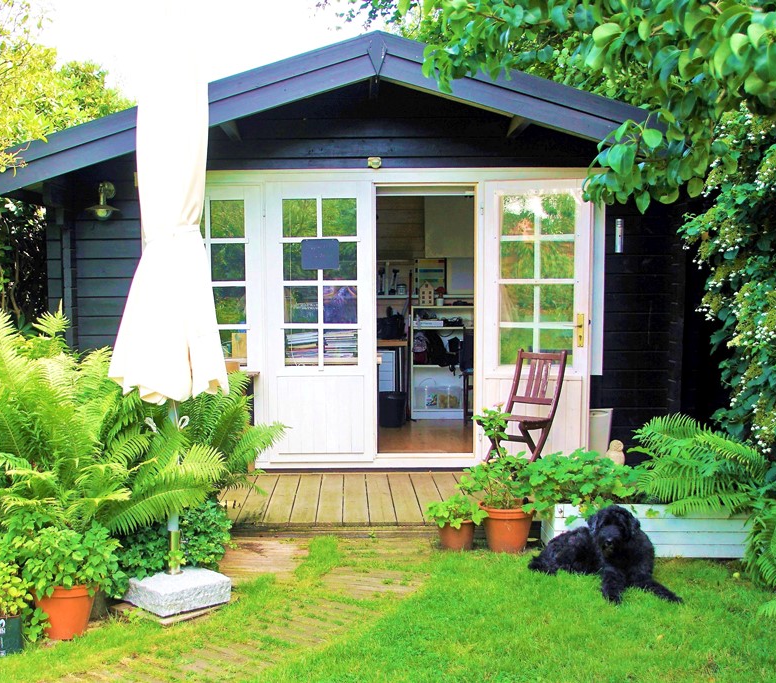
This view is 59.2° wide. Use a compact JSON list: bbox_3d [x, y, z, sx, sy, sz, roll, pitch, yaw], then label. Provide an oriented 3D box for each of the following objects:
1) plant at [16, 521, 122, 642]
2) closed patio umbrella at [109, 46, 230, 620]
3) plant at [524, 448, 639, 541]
[{"bbox_3d":[-1.290,0.949,2.758,0.430,0.450,0.410,0,4,0],"label":"plant"},{"bbox_3d":[-0.925,-0.086,2.891,0.480,2.210,0.460,0,4,0],"label":"closed patio umbrella"},{"bbox_3d":[1.000,0.790,3.570,0.560,0.430,0.420,0,4,1],"label":"plant"}]

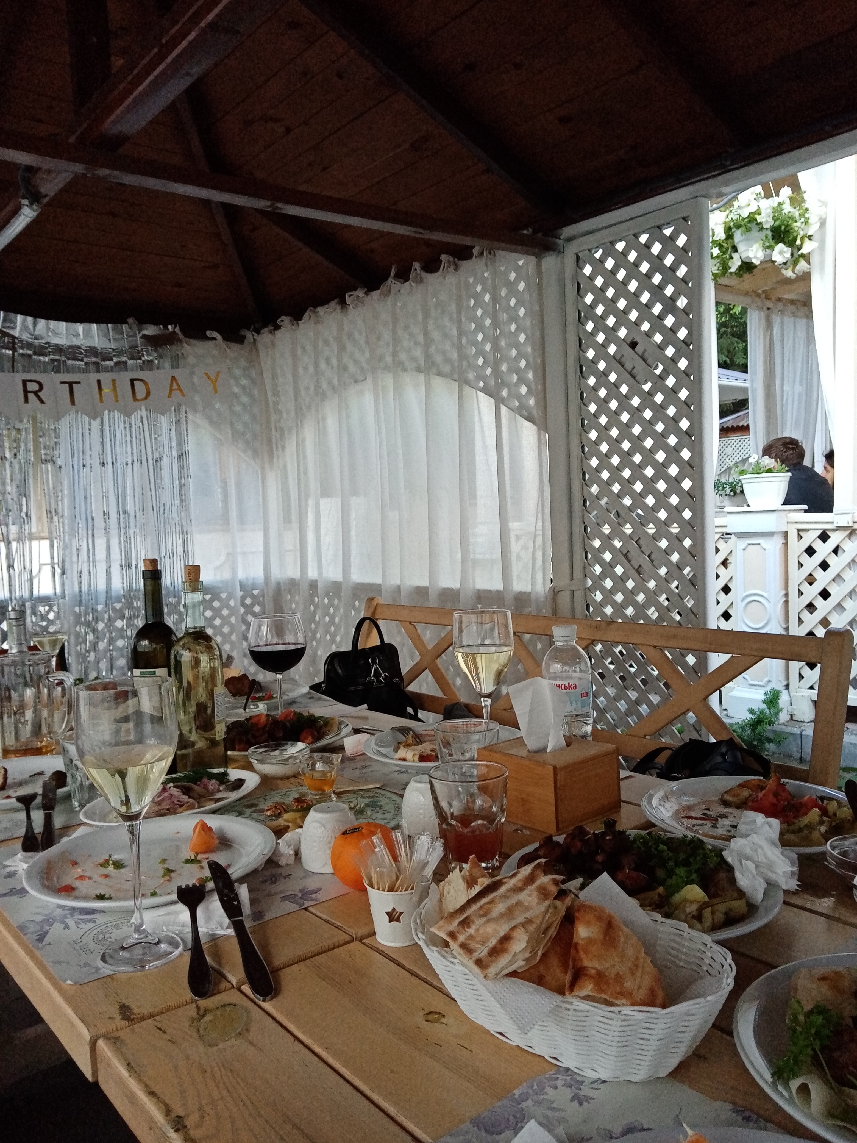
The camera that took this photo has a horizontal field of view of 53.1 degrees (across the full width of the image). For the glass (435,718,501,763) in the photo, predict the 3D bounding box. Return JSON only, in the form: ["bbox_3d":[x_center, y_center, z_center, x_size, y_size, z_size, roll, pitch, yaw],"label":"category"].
[{"bbox_3d":[0.050,0.243,1.078,0.083,0.097,0.083,-2,3,0],"label":"glass"}]

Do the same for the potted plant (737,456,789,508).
[{"bbox_3d":[1.484,-0.397,3.800,0.230,0.240,0.220,-1,4,21],"label":"potted plant"}]

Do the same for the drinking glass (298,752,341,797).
[{"bbox_3d":[-0.147,0.286,1.195,0.057,0.054,0.057,-3,4,-8],"label":"drinking glass"}]

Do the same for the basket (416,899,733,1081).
[{"bbox_3d":[0.101,0.307,0.644,0.247,0.072,0.156,1,4,36],"label":"basket"}]

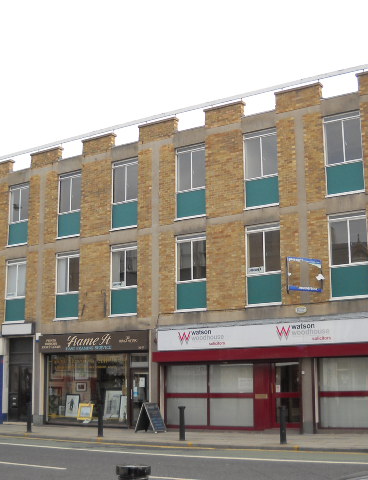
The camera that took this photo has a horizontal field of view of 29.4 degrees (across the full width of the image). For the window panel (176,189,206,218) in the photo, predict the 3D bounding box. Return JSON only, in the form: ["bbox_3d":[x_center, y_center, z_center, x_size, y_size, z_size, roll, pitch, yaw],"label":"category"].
[{"bbox_3d":[0.223,-1.135,22.254,1.070,0.820,0.060,-8,-14,32],"label":"window panel"}]

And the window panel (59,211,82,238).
[{"bbox_3d":[-4.060,-0.538,25.002,1.070,0.820,0.060,-8,-14,32],"label":"window panel"}]

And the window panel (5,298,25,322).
[{"bbox_3d":[-6.188,2.586,25.836,1.070,0.820,0.060,-8,-14,32],"label":"window panel"}]

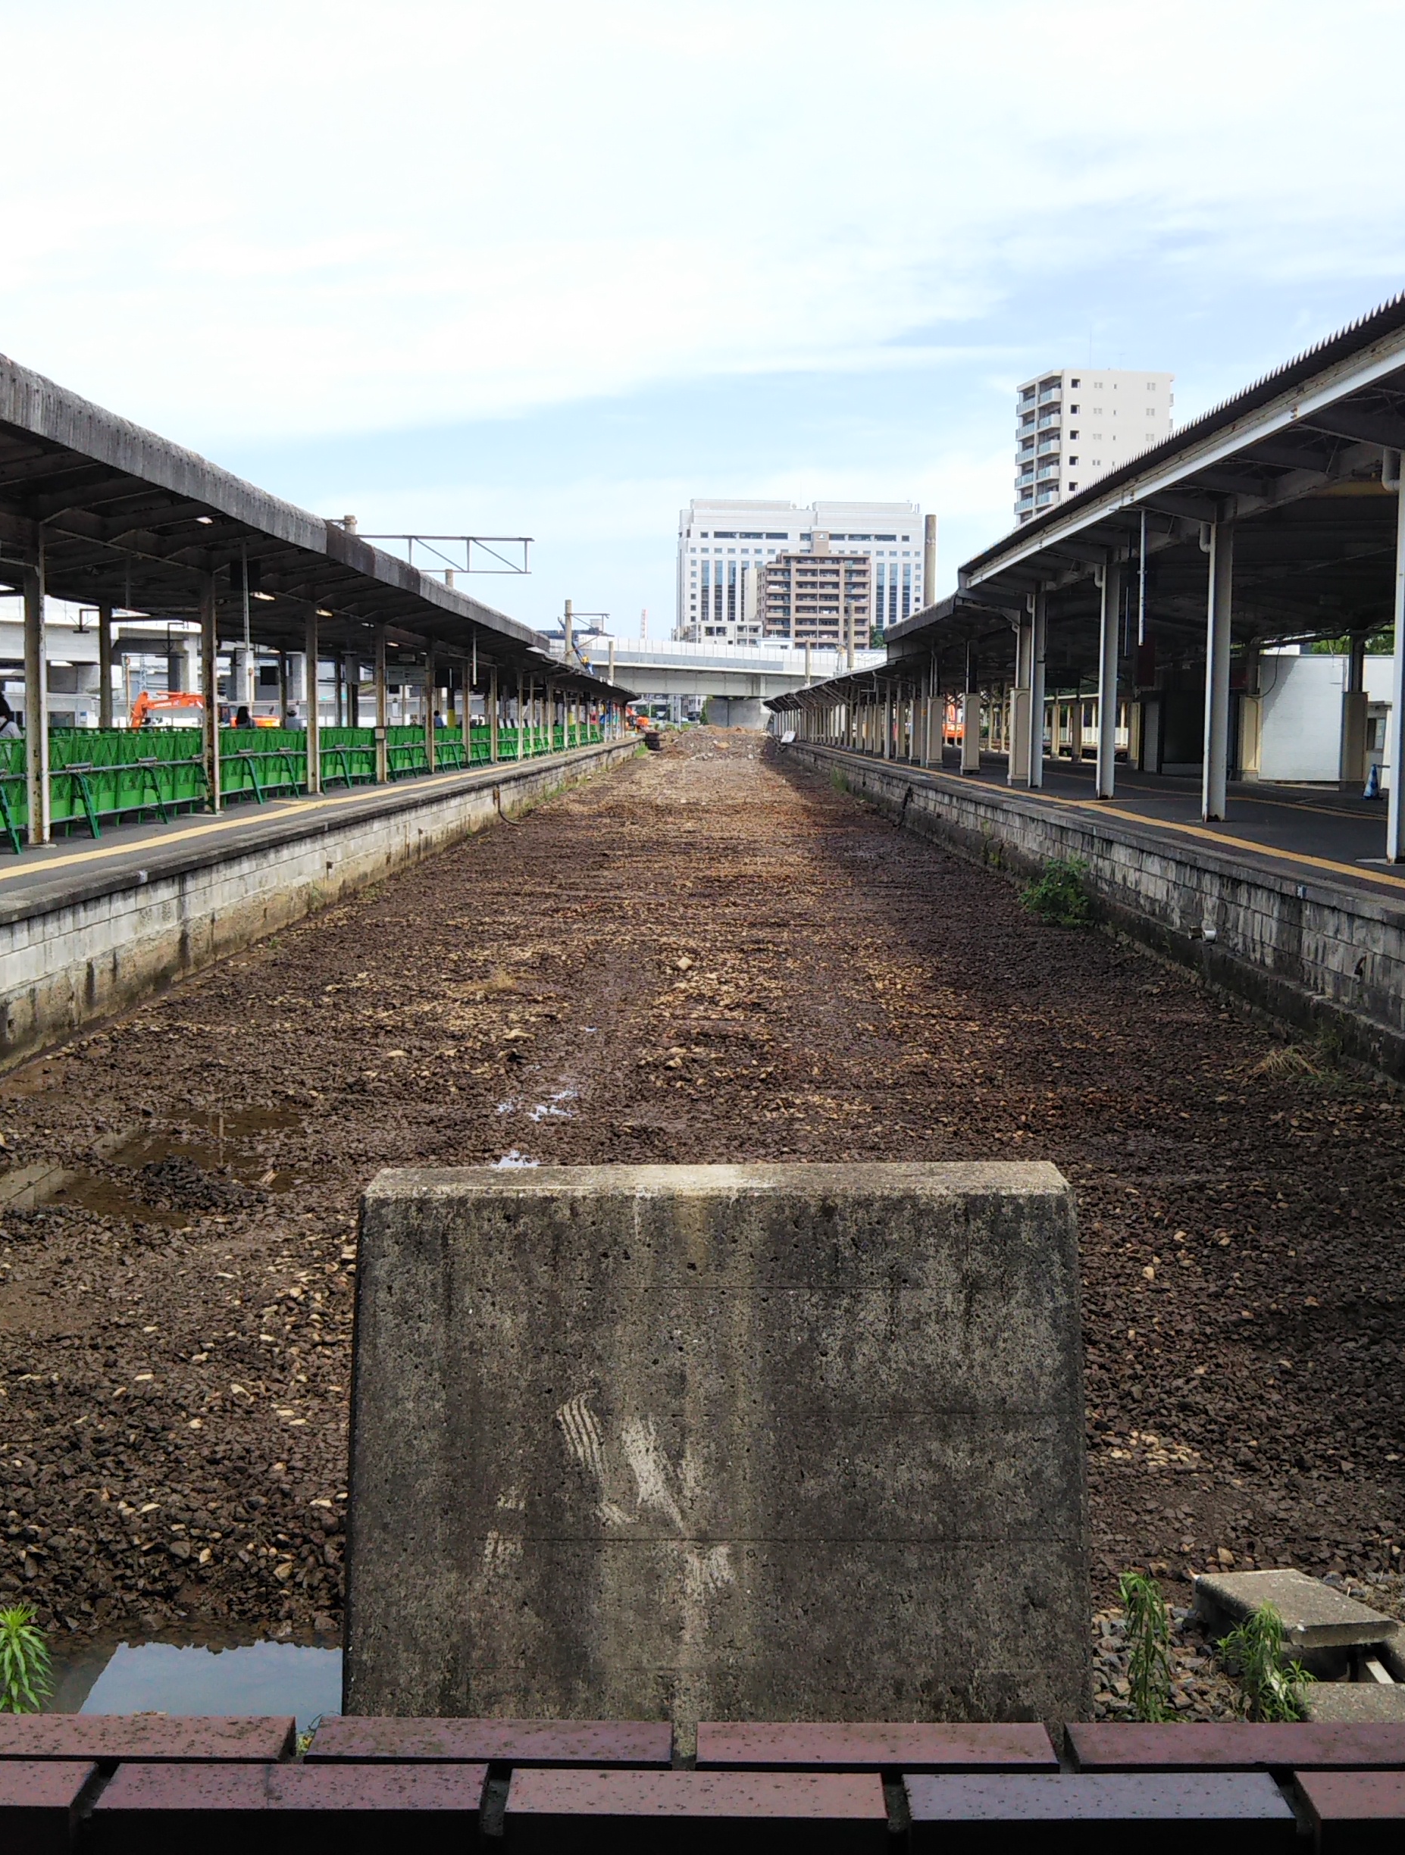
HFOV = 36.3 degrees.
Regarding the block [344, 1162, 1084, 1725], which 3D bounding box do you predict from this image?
[{"bbox_3d":[0.034,1.331,5.501,1.829,1.366,0.655,0,6,-2],"label":"block"}]

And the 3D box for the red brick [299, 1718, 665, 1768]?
[{"bbox_3d":[-0.124,0.513,1.271,0.212,0.065,0.053,0,6,0],"label":"red brick"}]

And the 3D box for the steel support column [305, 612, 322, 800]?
[{"bbox_3d":[-6.869,-3.960,37.853,0.200,3.207,0.230,0,6,0],"label":"steel support column"}]

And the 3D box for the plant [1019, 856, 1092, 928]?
[{"bbox_3d":[4.456,-0.457,27.184,0.880,0.840,0.720,0,6,0],"label":"plant"}]

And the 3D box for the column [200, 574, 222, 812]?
[{"bbox_3d":[-7.590,-3.624,33.160,0.170,3.680,0.220,1,6,0],"label":"column"}]

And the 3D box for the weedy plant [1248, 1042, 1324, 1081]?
[{"bbox_3d":[4.264,0.985,15.651,0.500,0.200,0.420,1,6,0],"label":"weedy plant"}]

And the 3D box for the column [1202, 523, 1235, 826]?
[{"bbox_3d":[7.150,-3.542,29.633,0.230,4.107,0.290,0,6,0],"label":"column"}]

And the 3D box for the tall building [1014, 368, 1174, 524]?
[{"bbox_3d":[44.183,-42.023,243.748,13.700,39.361,12.700,-1,6,-14],"label":"tall building"}]

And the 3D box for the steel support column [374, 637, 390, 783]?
[{"bbox_3d":[-7.338,-4.981,49.043,0.180,3.317,0.220,1,6,0],"label":"steel support column"}]

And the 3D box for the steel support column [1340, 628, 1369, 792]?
[{"bbox_3d":[13.255,-4.450,43.511,0.440,3.270,0.440,0,6,0],"label":"steel support column"}]

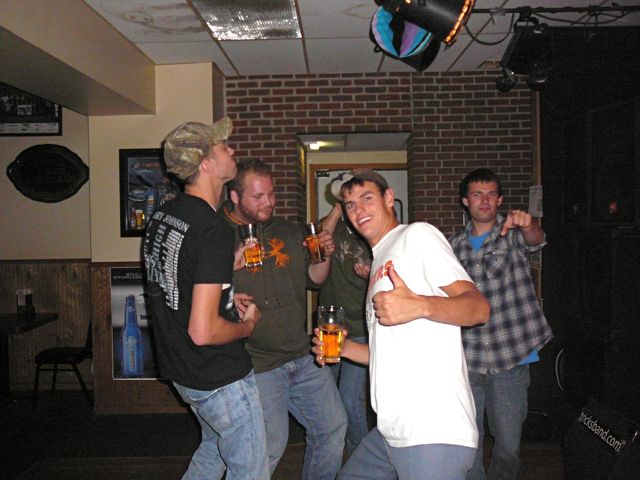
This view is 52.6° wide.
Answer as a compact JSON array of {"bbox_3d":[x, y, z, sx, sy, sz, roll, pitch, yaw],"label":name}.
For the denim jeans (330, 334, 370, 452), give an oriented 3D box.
[{"bbox_3d":[0.120,0.900,3.550,0.420,0.980,0.300,-1,2,0],"label":"denim jeans"}]

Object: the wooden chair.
[{"bbox_3d":[-2.075,0.945,5.480,0.540,0.850,0.440,-1,2,0],"label":"wooden chair"}]

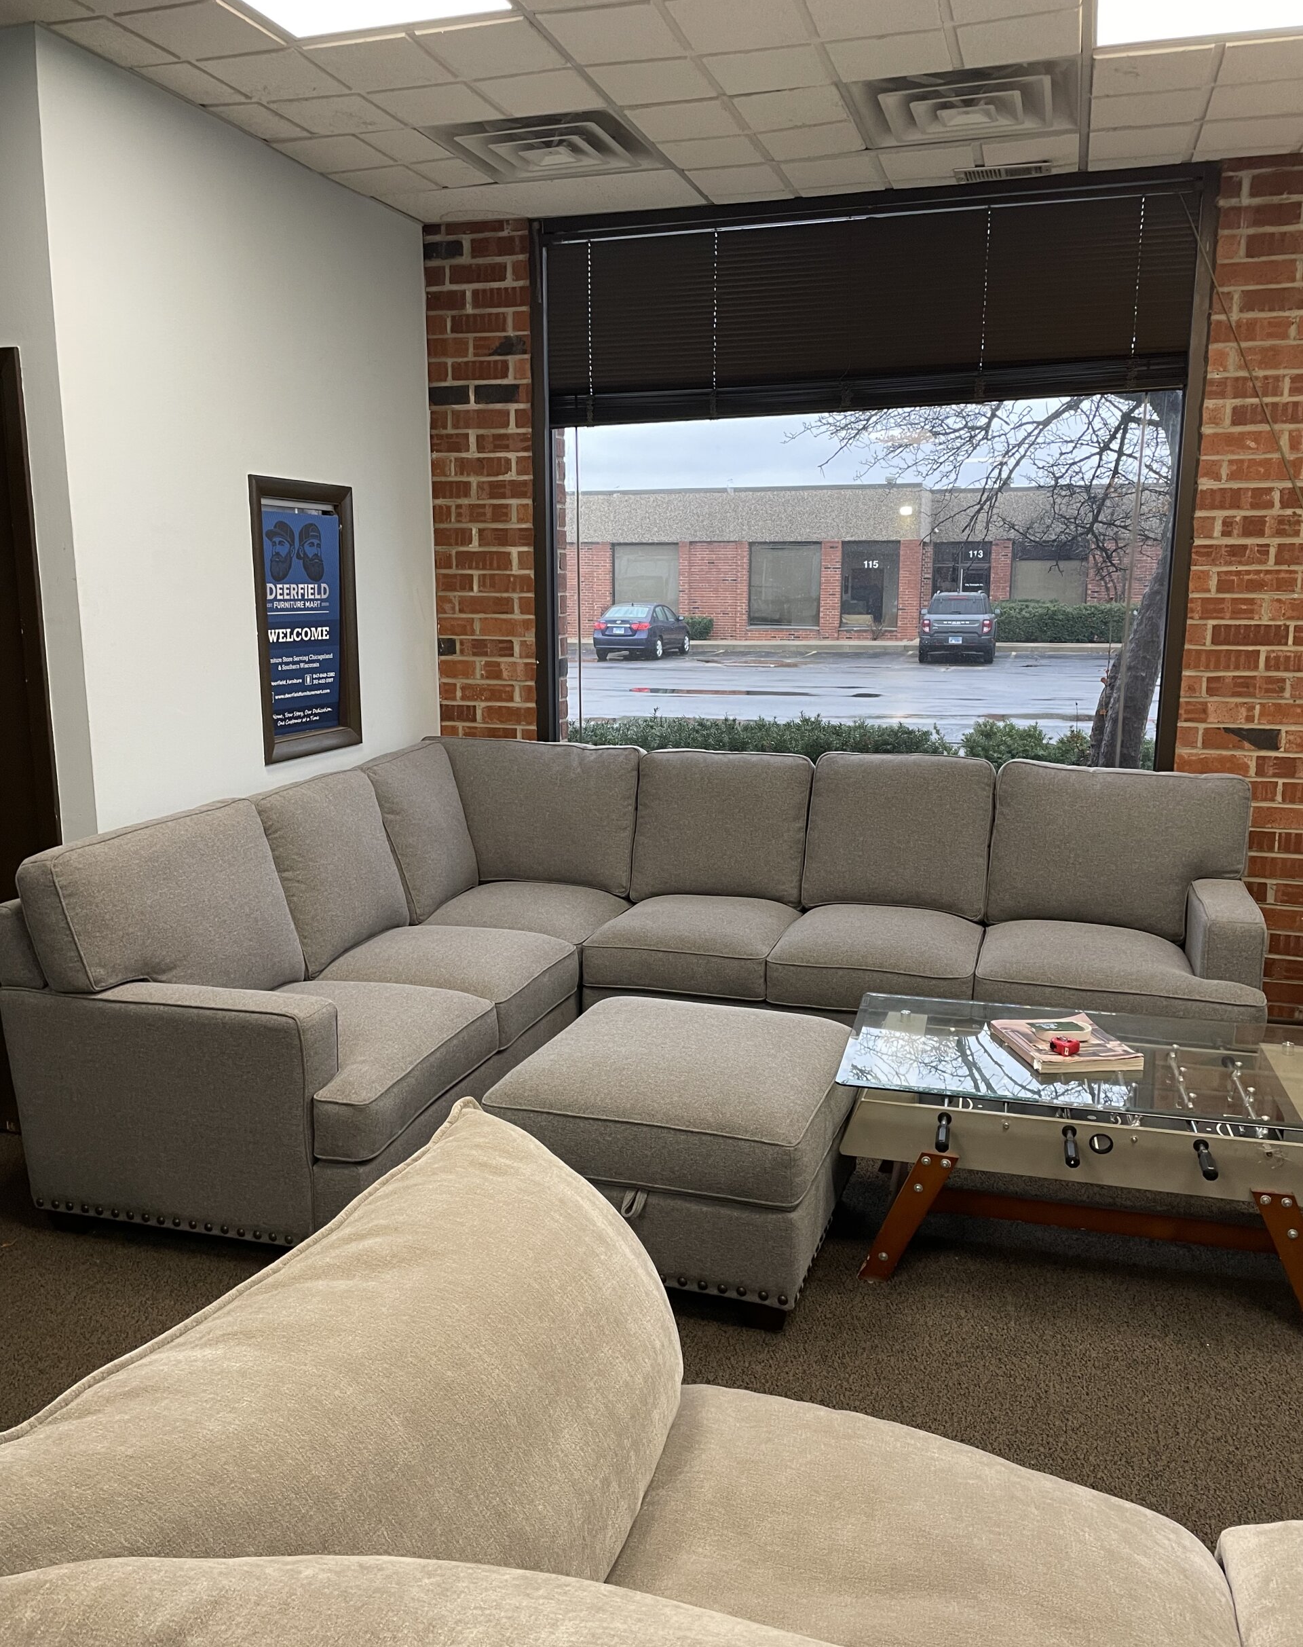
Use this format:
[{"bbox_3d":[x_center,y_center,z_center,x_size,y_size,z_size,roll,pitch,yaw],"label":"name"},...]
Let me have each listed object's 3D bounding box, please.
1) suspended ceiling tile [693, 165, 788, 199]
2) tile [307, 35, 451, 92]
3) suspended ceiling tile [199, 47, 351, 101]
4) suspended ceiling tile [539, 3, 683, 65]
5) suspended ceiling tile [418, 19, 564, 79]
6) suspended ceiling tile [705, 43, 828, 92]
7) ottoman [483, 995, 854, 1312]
[{"bbox_3d":[0.282,-2.091,4.221,0.280,0.020,0.287,3,12,17],"label":"suspended ceiling tile"},{"bbox_3d":[-0.675,-1.900,3.261,0.280,0.020,0.288,4,12,17],"label":"tile"},{"bbox_3d":[-0.962,-1.916,3.339,0.280,0.020,0.288,4,12,17],"label":"suspended ceiling tile"},{"bbox_3d":[-0.086,-1.861,3.068,0.280,0.020,0.287,3,12,17],"label":"suspended ceiling tile"},{"bbox_3d":[-0.384,-1.882,3.174,0.280,0.020,0.288,4,12,17],"label":"suspended ceiling tile"},{"bbox_3d":[0.295,-1.901,3.266,0.280,0.020,0.287,3,12,17],"label":"suspended ceiling tile"},{"bbox_3d":[0.073,0.746,3.113,0.719,0.430,0.713,3,12,17],"label":"ottoman"}]

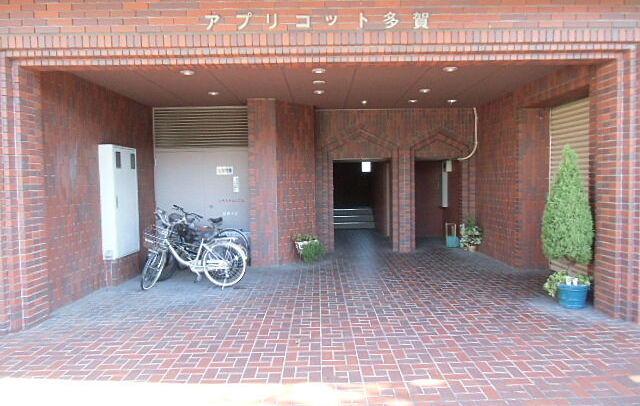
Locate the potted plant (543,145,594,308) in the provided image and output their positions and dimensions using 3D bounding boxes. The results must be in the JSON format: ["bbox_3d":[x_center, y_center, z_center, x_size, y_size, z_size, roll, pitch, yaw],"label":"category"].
[{"bbox_3d":[2.812,0.259,5.001,0.530,1.810,0.530,-1,3,0],"label":"potted plant"}]

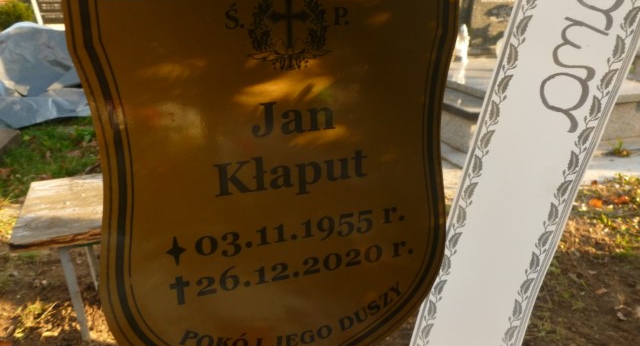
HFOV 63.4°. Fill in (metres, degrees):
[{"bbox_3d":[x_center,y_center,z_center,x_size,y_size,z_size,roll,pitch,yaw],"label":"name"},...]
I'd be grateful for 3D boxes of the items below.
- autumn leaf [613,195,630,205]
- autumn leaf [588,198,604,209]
[{"bbox_3d":[1.611,0.147,2.763,0.074,0.025,0.060,12,23,30],"label":"autumn leaf"},{"bbox_3d":[1.456,0.160,2.728,0.068,0.025,0.065,11,23,28],"label":"autumn leaf"}]

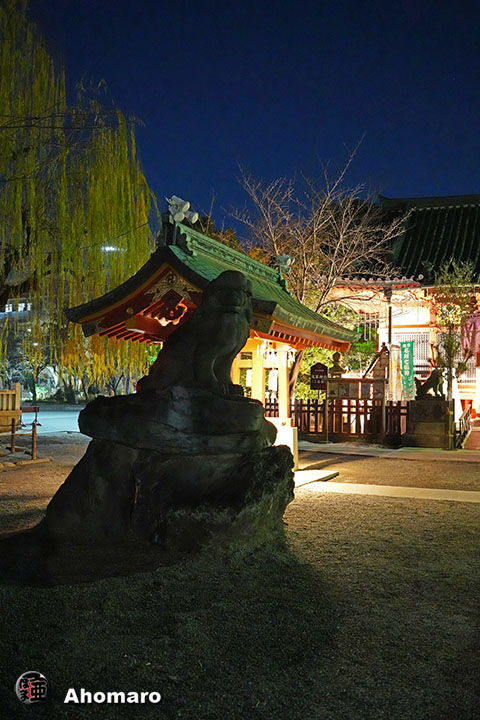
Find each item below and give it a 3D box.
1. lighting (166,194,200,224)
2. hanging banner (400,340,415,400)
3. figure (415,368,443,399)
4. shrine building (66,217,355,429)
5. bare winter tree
[{"bbox_3d":[-0.953,-2.495,11.270,0.420,0.480,0.420,-2,-3,37],"label":"lighting"},{"bbox_3d":[4.908,0.313,19.900,0.450,1.750,0.060,-1,-3,27],"label":"hanging banner"},{"bbox_3d":[5.379,0.667,19.300,0.860,0.860,0.450,-1,-2,22],"label":"figure"},{"bbox_3d":[-0.074,-0.031,13.638,3.771,4.452,6.104,-1,-2,22],"label":"shrine building"},{"bbox_3d":[2.733,-2.087,23.120,5.500,9.100,5.000,-1,-2,22],"label":"bare winter tree"}]

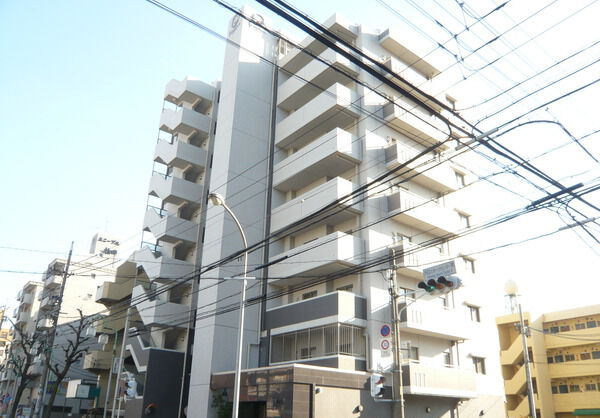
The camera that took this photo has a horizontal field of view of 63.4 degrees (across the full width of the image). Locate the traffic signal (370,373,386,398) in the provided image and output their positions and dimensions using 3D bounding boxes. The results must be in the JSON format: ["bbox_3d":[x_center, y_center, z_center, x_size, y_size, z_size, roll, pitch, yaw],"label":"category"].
[{"bbox_3d":[2.642,5.993,16.478,0.360,0.780,0.340,18,-28,-34],"label":"traffic signal"}]

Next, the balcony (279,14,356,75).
[{"bbox_3d":[1.048,-10.004,30.407,1.752,0.720,5.391,19,-29,-34],"label":"balcony"}]

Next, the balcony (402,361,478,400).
[{"bbox_3d":[6.550,8.234,23.205,4.919,1.270,0.870,19,-29,-34],"label":"balcony"}]

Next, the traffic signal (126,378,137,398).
[{"bbox_3d":[-7.746,8.266,22.310,0.380,0.800,0.380,18,-28,-34],"label":"traffic signal"}]

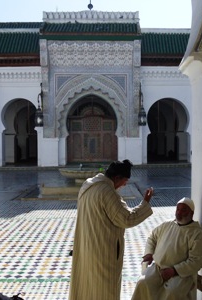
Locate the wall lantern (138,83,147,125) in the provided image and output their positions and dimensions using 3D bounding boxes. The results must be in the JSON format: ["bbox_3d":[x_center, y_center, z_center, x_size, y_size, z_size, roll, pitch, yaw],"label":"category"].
[{"bbox_3d":[2.287,-2.496,19.649,0.470,2.352,0.784,-1,2,-2],"label":"wall lantern"}]

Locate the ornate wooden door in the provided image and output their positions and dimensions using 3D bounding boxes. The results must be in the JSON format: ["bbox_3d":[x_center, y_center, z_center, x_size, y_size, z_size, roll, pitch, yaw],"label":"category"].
[{"bbox_3d":[-0.495,-0.787,20.874,2.940,3.038,0.196,-1,2,-2],"label":"ornate wooden door"}]

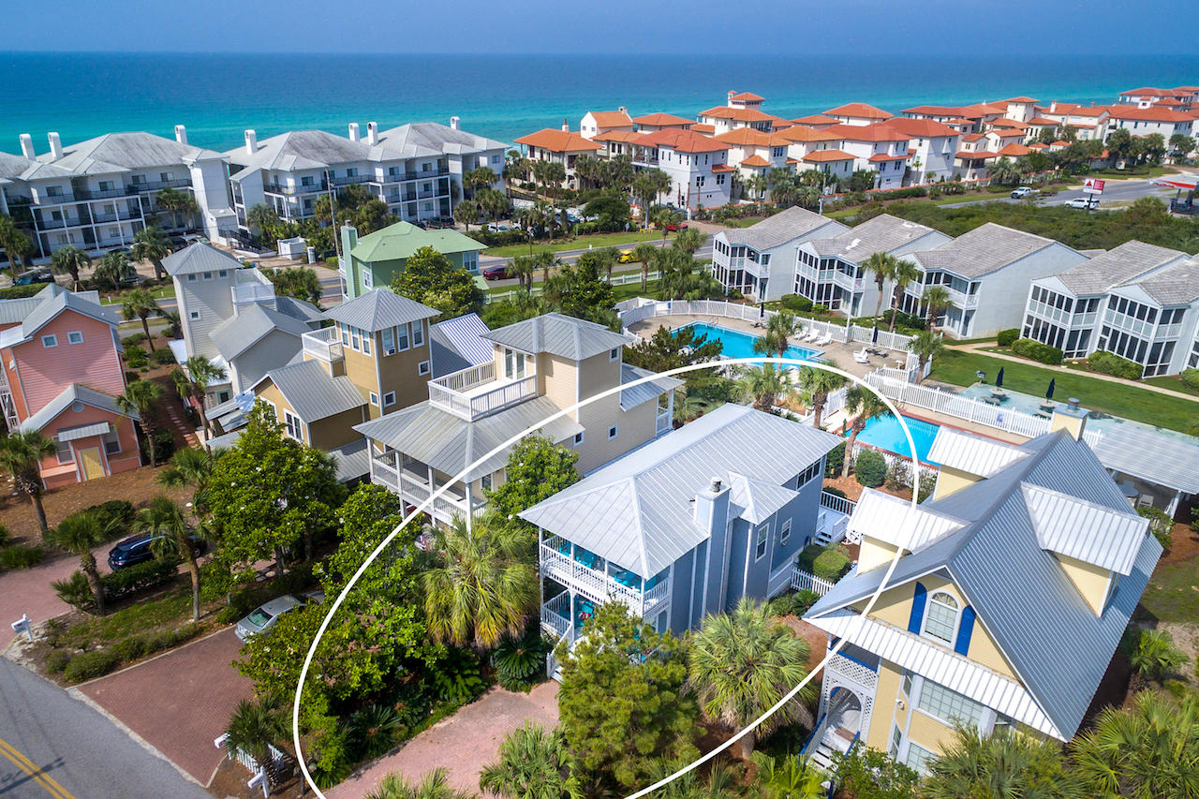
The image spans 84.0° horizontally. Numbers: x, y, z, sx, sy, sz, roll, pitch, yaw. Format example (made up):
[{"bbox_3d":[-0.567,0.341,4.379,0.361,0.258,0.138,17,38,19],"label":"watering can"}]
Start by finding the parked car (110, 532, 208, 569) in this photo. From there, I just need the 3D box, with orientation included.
[{"bbox_3d":[-22.282,7.561,33.600,4.600,1.650,1.900,-17,31,-30],"label":"parked car"}]

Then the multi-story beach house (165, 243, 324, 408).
[{"bbox_3d":[-23.890,-4.874,45.600,9.200,10.400,8.600,-16,31,-29],"label":"multi-story beach house"}]

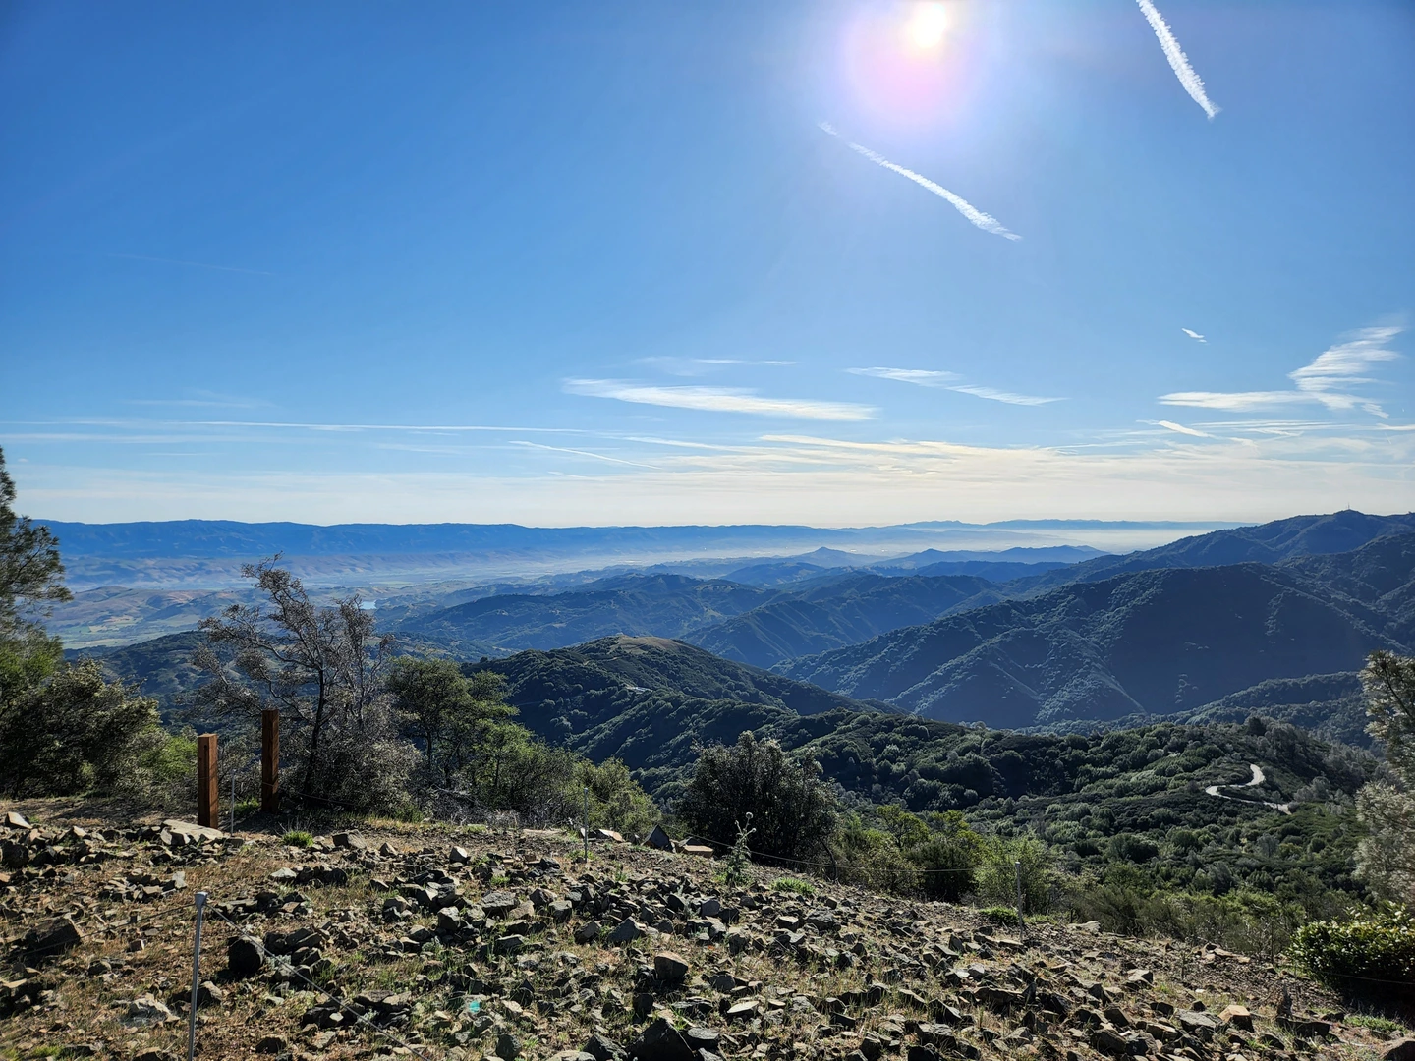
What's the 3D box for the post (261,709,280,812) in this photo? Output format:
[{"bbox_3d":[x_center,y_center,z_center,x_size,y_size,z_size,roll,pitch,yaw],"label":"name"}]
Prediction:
[{"bbox_3d":[-5.392,2.857,11.600,0.140,1.270,0.140,0,1,4],"label":"post"}]

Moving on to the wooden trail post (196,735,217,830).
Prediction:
[{"bbox_3d":[-5.475,2.761,10.300,0.140,1.020,0.140,0,1,9],"label":"wooden trail post"}]

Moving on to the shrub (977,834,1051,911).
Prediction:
[{"bbox_3d":[3.511,3.956,10.800,0.900,0.900,0.800,0,1,0],"label":"shrub"}]

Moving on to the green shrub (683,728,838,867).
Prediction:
[{"bbox_3d":[0.631,3.364,11.800,1.950,1.700,1.700,0,1,0],"label":"green shrub"}]

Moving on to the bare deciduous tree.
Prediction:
[{"bbox_3d":[-5.633,2.094,13.000,2.900,3.500,2.500,0,1,0],"label":"bare deciduous tree"}]

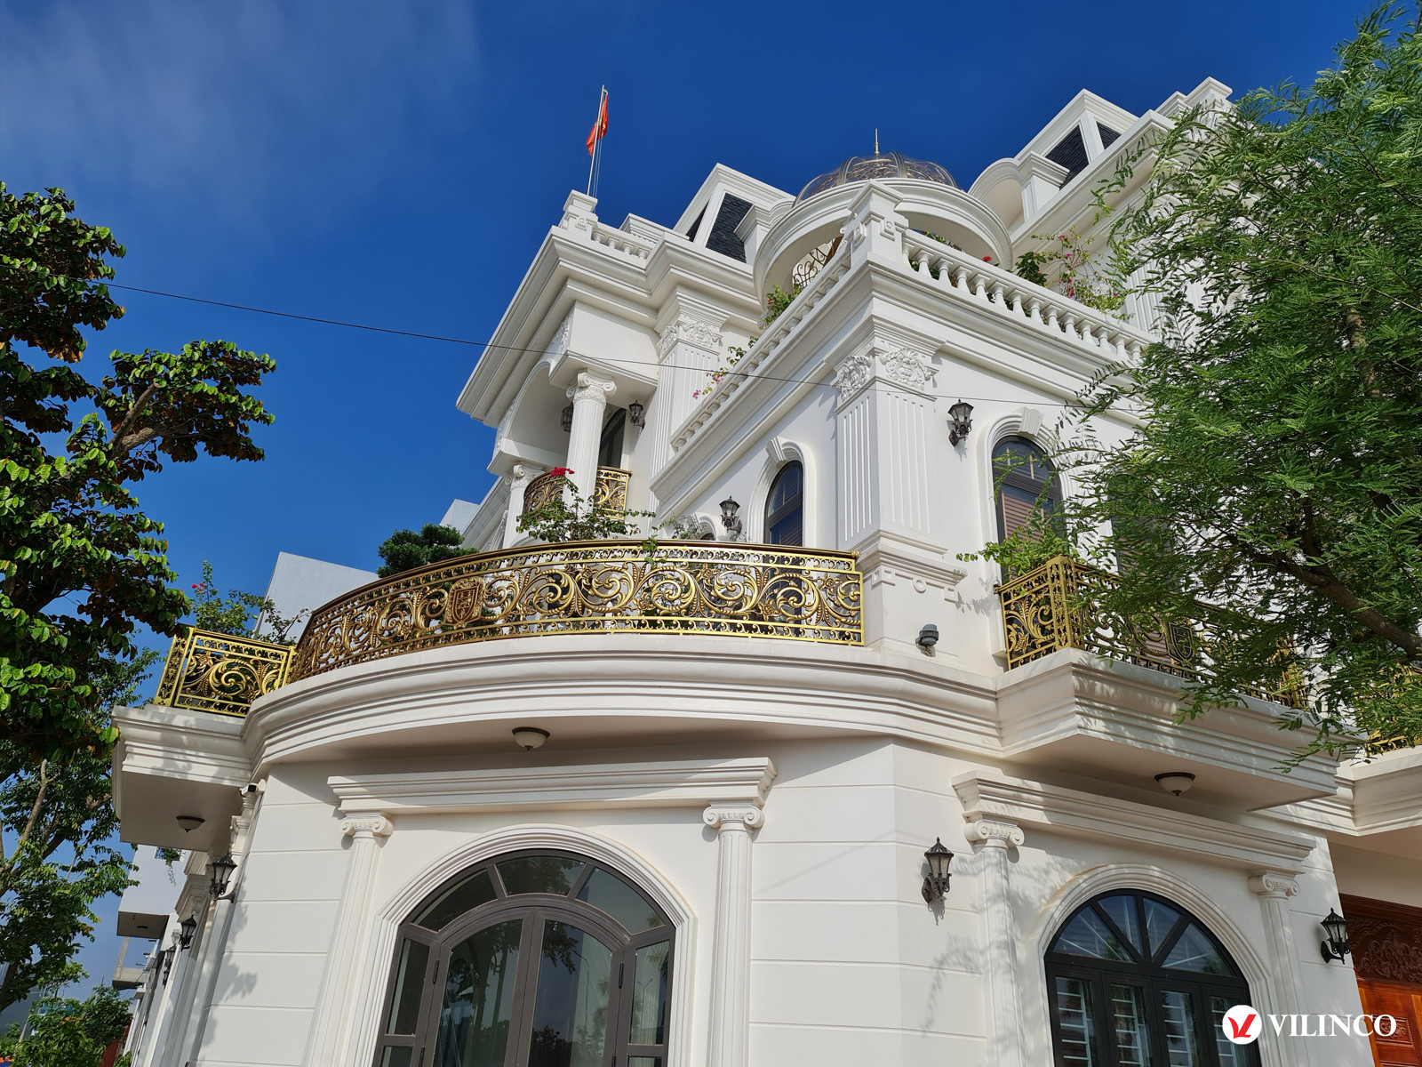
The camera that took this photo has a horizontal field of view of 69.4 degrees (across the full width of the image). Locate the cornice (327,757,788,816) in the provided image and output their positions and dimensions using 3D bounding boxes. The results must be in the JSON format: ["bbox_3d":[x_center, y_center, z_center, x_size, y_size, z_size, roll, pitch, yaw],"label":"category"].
[{"bbox_3d":[-1.598,2.373,9.480,4.541,0.333,0.420,-7,-28,19],"label":"cornice"}]

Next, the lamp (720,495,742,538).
[{"bbox_3d":[0.238,-0.229,12.069,0.277,0.473,0.232,16,-30,-22],"label":"lamp"}]

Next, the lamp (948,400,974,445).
[{"bbox_3d":[2.542,-1.147,10.477,0.236,0.499,0.306,16,-29,-24],"label":"lamp"}]

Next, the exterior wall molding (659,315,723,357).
[{"bbox_3d":[-0.313,-2.903,15.961,0.814,0.472,0.787,16,-29,-24],"label":"exterior wall molding"}]

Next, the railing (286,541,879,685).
[{"bbox_3d":[-1.522,0.651,9.082,5.697,0.864,0.743,-6,-29,18],"label":"railing"}]

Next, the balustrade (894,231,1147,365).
[{"bbox_3d":[3.669,-2.427,11.552,3.753,0.783,0.203,16,-30,-22],"label":"balustrade"}]

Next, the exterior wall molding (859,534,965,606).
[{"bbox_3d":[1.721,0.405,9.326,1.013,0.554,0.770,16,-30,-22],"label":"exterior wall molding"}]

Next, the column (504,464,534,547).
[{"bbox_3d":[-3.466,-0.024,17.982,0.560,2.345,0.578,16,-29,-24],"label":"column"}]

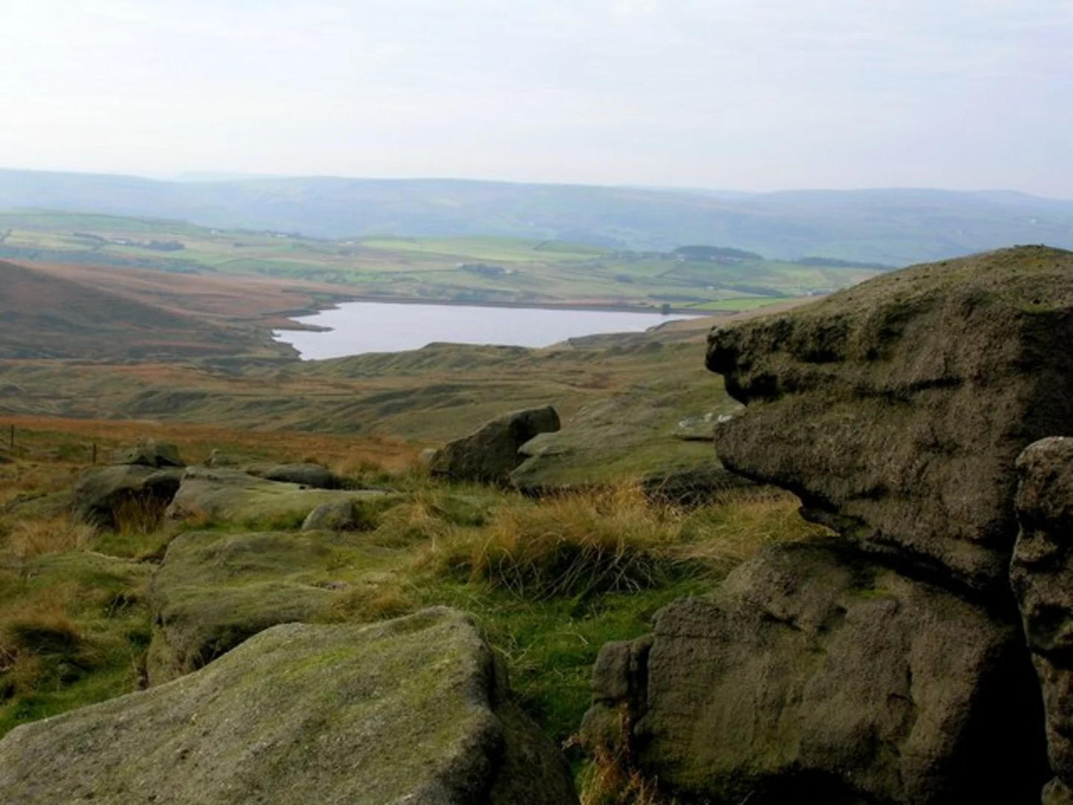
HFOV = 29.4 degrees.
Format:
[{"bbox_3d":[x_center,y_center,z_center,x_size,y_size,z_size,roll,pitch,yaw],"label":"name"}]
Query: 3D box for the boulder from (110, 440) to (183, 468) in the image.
[{"bbox_3d":[-5.049,0.690,26.500,0.926,0.420,0.720,0,6,-11],"label":"boulder"}]

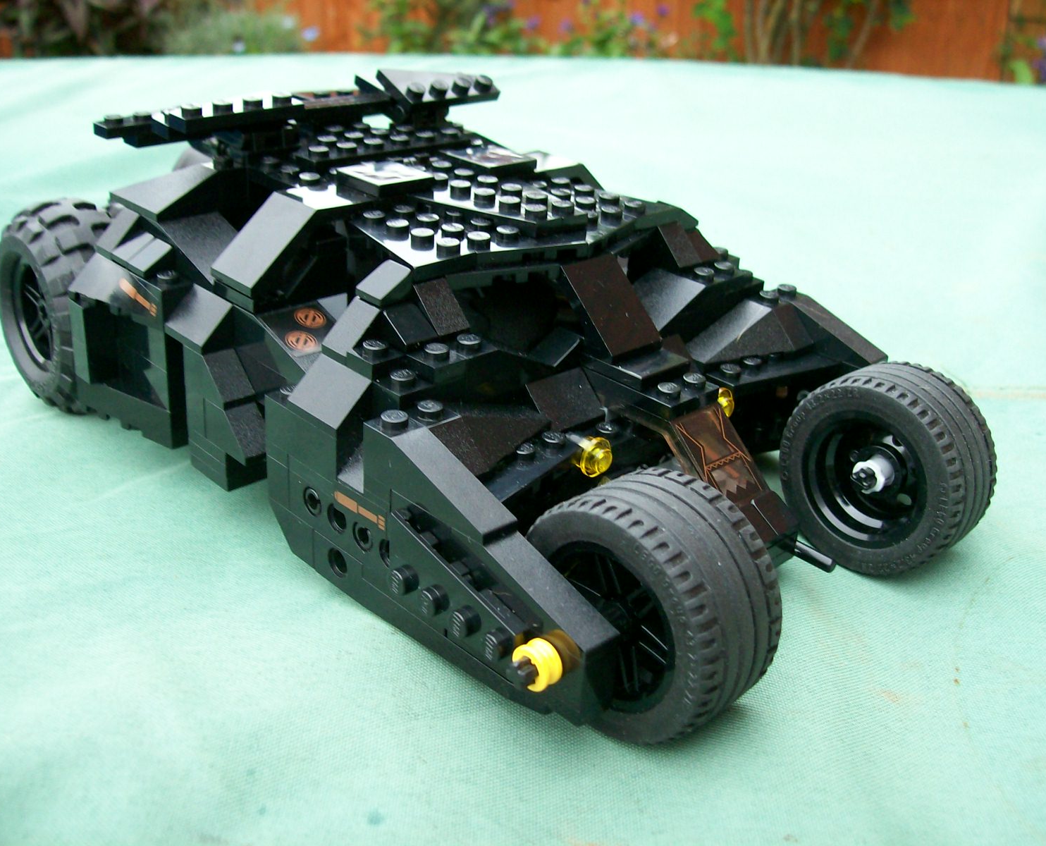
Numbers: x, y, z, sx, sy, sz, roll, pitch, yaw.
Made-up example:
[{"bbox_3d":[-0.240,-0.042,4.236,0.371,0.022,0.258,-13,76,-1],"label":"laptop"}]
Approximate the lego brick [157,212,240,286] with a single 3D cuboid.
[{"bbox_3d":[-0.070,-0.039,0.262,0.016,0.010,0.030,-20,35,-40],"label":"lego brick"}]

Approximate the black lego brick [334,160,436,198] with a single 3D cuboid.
[{"bbox_3d":[-0.032,-0.057,0.274,0.016,0.003,0.016,-20,35,-41],"label":"black lego brick"}]

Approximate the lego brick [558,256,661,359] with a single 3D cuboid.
[{"bbox_3d":[0.018,-0.024,0.243,0.016,0.016,0.017,-20,35,-40],"label":"lego brick"}]

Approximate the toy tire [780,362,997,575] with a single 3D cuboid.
[{"bbox_3d":[0.080,0.010,0.258,0.022,0.043,0.043,-20,35,-41],"label":"toy tire"}]

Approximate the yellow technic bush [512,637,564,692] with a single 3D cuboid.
[{"bbox_3d":[0.002,0.039,0.188,0.004,0.007,0.007,-20,35,-41],"label":"yellow technic bush"}]

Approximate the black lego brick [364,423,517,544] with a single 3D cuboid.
[{"bbox_3d":[-0.015,0.009,0.204,0.008,0.010,0.032,-20,35,-41],"label":"black lego brick"}]

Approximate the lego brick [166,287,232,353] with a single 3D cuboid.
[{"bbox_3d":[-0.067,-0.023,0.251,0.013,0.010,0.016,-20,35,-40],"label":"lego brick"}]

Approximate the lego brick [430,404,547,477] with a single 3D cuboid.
[{"bbox_3d":[-0.006,0.001,0.222,0.032,0.010,0.016,-20,35,-41],"label":"lego brick"}]

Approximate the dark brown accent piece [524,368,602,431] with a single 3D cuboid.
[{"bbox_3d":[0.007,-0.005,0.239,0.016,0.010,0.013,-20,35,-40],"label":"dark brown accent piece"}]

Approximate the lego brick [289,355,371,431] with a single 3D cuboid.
[{"bbox_3d":[-0.034,-0.007,0.225,0.016,0.010,0.016,-20,35,-41],"label":"lego brick"}]

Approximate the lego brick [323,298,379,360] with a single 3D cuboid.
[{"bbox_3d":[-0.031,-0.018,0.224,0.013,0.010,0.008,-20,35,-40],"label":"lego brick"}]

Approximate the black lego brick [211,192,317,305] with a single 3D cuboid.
[{"bbox_3d":[-0.054,-0.037,0.245,0.017,0.017,0.016,-20,35,-40],"label":"black lego brick"}]

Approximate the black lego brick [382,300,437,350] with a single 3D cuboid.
[{"bbox_3d":[-0.022,-0.019,0.226,0.008,0.006,0.008,-20,35,-41],"label":"black lego brick"}]

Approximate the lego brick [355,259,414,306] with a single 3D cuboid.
[{"bbox_3d":[-0.027,-0.027,0.228,0.008,0.006,0.008,-20,35,-41],"label":"lego brick"}]

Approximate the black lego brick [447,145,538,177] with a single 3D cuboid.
[{"bbox_3d":[-0.008,-0.063,0.282,0.016,0.003,0.016,-20,38,-40],"label":"black lego brick"}]

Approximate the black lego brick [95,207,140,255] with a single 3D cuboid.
[{"bbox_3d":[-0.094,-0.046,0.284,0.016,0.010,0.008,-20,35,-41],"label":"black lego brick"}]

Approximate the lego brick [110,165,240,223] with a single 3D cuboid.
[{"bbox_3d":[-0.084,-0.058,0.286,0.024,0.010,0.024,-20,35,-41],"label":"lego brick"}]

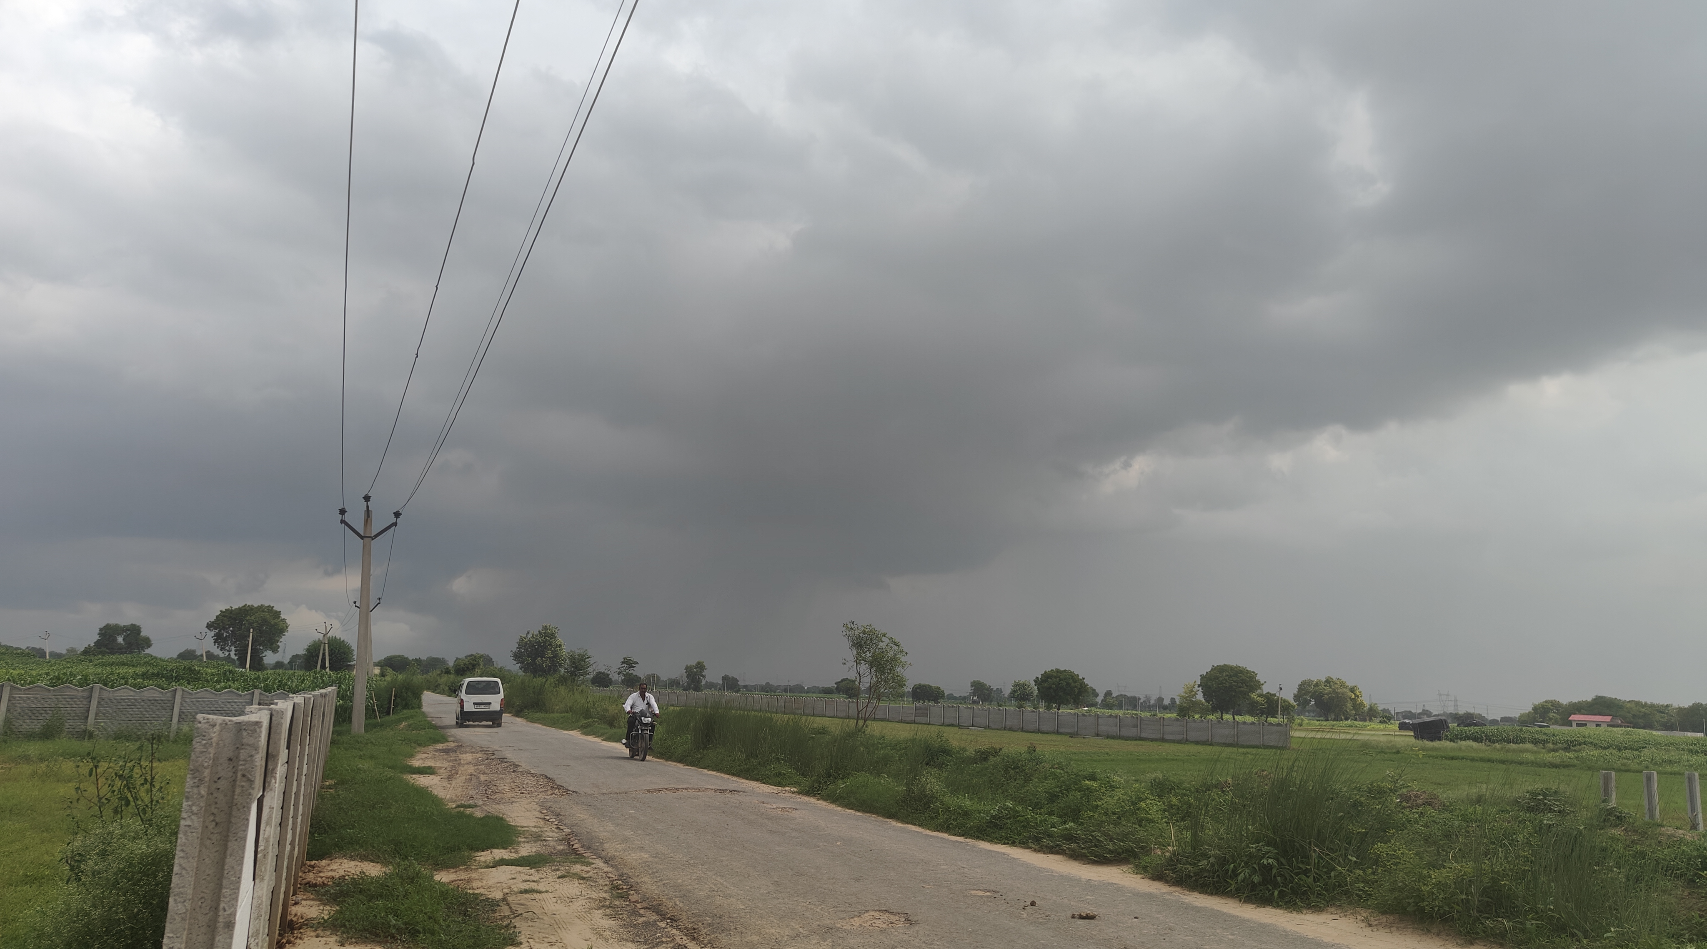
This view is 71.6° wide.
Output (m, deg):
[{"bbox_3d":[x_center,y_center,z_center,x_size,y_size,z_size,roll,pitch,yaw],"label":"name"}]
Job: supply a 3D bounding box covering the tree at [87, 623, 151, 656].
[{"bbox_3d":[-118.007,27.438,189.819,10.175,7.083,10.175,9,-12,-30],"label":"tree"}]

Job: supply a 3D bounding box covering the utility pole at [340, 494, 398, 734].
[{"bbox_3d":[-14.160,3.986,34.220,1.620,6.879,0.320,2,-9,-18],"label":"utility pole"}]

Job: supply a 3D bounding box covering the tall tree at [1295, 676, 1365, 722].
[{"bbox_3d":[78.539,37.249,194.959,11.083,7.803,11.083,-2,-11,22],"label":"tall tree"}]

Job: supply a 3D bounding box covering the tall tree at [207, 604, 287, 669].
[{"bbox_3d":[-76.843,21.178,149.899,9.837,9.276,9.837,8,-11,-26],"label":"tall tree"}]

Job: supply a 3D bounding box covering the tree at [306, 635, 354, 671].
[{"bbox_3d":[-65.320,23.064,147.870,5.823,5.887,5.823,7,-11,-23],"label":"tree"}]

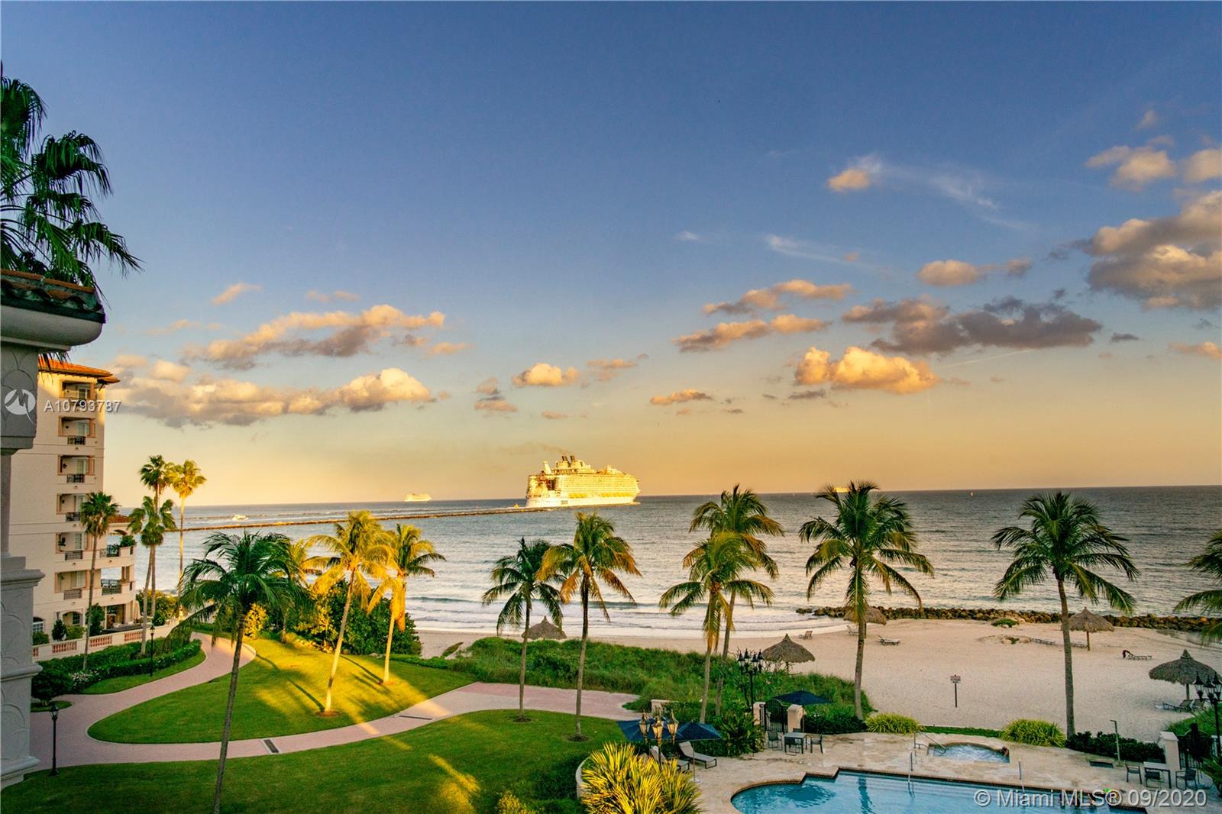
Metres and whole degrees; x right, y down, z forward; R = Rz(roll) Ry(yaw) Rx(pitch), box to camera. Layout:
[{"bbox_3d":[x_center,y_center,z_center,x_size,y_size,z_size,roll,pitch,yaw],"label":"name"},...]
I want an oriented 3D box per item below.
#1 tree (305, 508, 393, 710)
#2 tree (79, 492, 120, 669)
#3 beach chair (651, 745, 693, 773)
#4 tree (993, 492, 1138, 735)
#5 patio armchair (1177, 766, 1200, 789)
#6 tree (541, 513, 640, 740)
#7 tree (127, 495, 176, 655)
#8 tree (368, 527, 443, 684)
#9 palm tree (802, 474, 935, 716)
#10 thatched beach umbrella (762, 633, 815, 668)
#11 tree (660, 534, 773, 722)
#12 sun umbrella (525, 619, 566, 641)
[{"bbox_3d":[-14.840,11.470,46.291,4.788,11.187,4.788,1,-7,-19],"label":"tree"},{"bbox_3d":[-35.524,12.036,56.333,2.425,12.271,2.546,3,-7,-32],"label":"tree"},{"bbox_3d":[2.791,16.255,37.495,1.850,0.850,0.680,-7,-8,41],"label":"beach chair"},{"bbox_3d":[22.180,10.109,39.516,6.219,11.923,6.033,-4,-7,28],"label":"tree"},{"bbox_3d":[24.117,15.503,34.059,0.580,0.830,0.580,3,-7,-30],"label":"patio armchair"},{"bbox_3d":[-0.999,11.482,43.087,5.257,11.691,5.257,-1,-6,0],"label":"tree"},{"bbox_3d":[-33.711,12.419,59.553,3.185,11.931,3.185,2,-7,-29],"label":"tree"},{"bbox_3d":[-13.355,12.650,52.911,4.837,10.010,4.837,1,-6,-15],"label":"tree"},{"bbox_3d":[14.687,10.786,45.981,7.466,13.152,7.466,-1,-6,0],"label":"palm tree"},{"bbox_3d":[12.075,16.916,55.489,3.665,2.753,3.665,-2,-6,12],"label":"thatched beach umbrella"},{"bbox_3d":[5.539,11.672,42.260,5.838,10.087,5.546,-2,-6,6],"label":"tree"},{"bbox_3d":[-5.841,20.131,72.000,3.850,3.100,3.850,-1,-6,-5],"label":"sun umbrella"}]

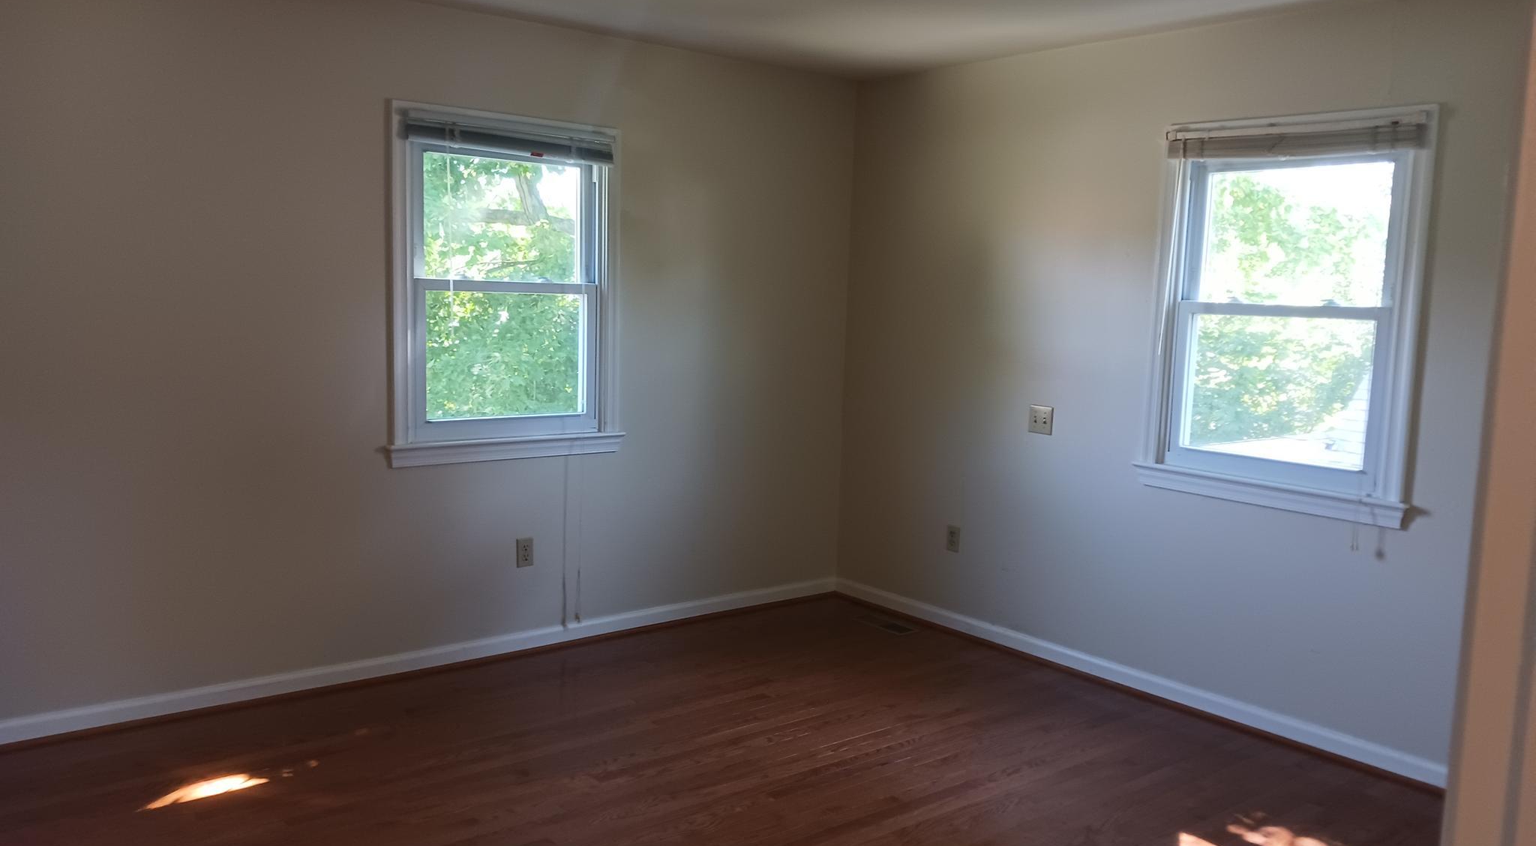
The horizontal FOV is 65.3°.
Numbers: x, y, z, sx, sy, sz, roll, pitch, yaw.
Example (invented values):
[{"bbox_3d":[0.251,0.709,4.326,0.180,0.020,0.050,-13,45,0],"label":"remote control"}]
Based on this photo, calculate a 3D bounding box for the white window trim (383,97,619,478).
[{"bbox_3d":[-0.962,-0.497,4.497,0.943,1.273,0.110,-3,8,-39],"label":"white window trim"}]

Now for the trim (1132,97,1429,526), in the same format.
[{"bbox_3d":[1.681,-0.358,3.950,0.110,1.273,0.930,-3,8,-39],"label":"trim"}]

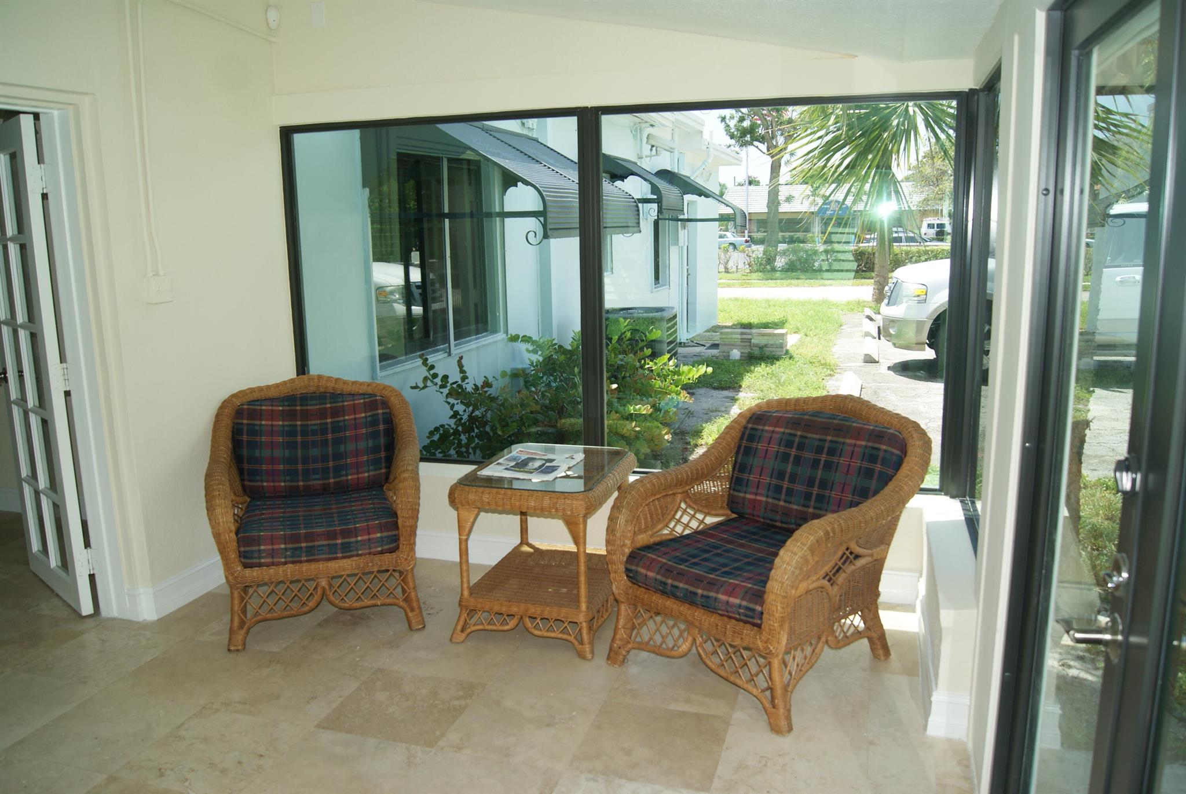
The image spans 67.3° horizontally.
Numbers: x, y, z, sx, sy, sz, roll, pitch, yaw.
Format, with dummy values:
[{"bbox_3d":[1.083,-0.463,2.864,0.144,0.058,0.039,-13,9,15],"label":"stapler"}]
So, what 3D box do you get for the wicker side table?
[{"bbox_3d":[-0.168,0.592,3.679,0.590,0.625,0.760,2,10,16],"label":"wicker side table"}]

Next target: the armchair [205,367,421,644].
[{"bbox_3d":[-1.157,0.429,3.860,0.810,0.910,0.960,-3,10,-14],"label":"armchair"}]

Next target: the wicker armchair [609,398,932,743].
[{"bbox_3d":[0.628,0.504,3.281,0.810,0.910,0.960,8,13,42],"label":"wicker armchair"}]

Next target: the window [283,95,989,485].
[{"bbox_3d":[0.009,-0.452,4.089,3.210,1.650,0.100,2,10,16],"label":"window"}]

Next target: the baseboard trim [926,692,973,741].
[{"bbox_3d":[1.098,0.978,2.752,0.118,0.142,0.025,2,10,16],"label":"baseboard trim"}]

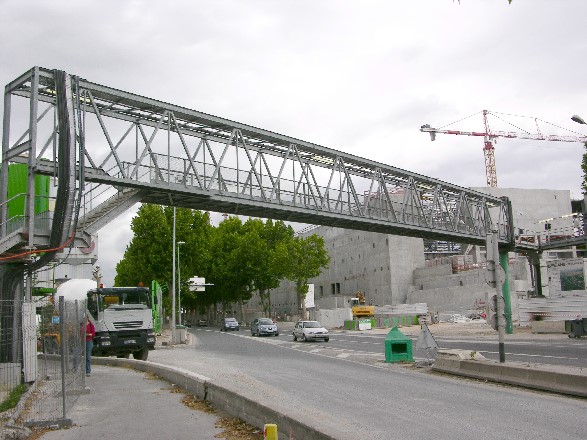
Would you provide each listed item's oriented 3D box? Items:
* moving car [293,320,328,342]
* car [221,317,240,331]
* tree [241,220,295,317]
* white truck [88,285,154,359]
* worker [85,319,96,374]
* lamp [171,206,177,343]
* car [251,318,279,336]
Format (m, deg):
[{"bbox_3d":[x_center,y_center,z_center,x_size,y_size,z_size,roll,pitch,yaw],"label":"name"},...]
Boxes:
[{"bbox_3d":[1.198,7.802,41.708,1.650,1.400,3.850,1,-9,-13],"label":"moving car"},{"bbox_3d":[-8.016,13.300,75.365,1.720,1.600,4.200,1,-9,-13],"label":"car"},{"bbox_3d":[-4.162,8.085,95.000,8.500,16.500,8.500,1,-9,-13],"label":"tree"},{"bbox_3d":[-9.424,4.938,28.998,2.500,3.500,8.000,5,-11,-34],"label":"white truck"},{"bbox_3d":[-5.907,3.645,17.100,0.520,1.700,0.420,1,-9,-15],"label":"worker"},{"bbox_3d":[-7.908,3.136,39.600,1.200,9.800,0.350,0,-9,-12],"label":"lamp"},{"bbox_3d":[-2.595,9.770,54.016,1.770,1.540,4.300,1,-9,-13],"label":"car"}]

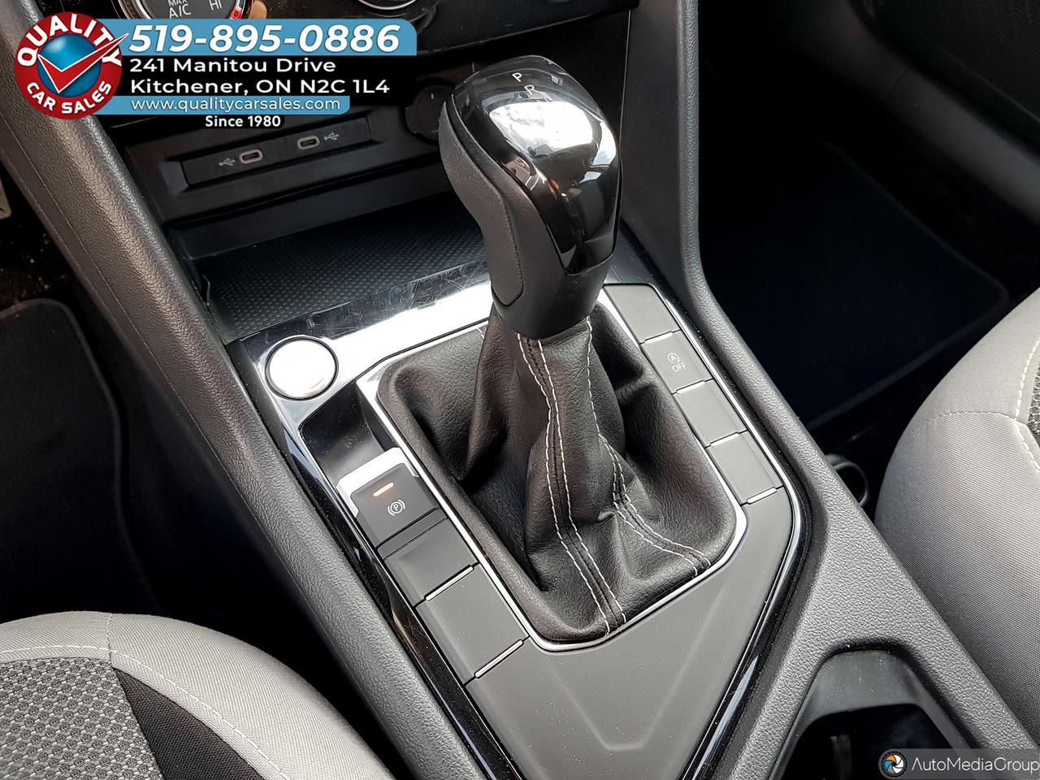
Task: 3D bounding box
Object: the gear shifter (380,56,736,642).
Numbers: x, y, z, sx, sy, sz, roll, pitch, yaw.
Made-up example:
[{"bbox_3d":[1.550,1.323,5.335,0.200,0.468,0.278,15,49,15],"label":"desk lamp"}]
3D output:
[{"bbox_3d":[0.026,-0.021,0.295,0.126,0.143,0.169,-22,64,-24],"label":"gear shifter"}]

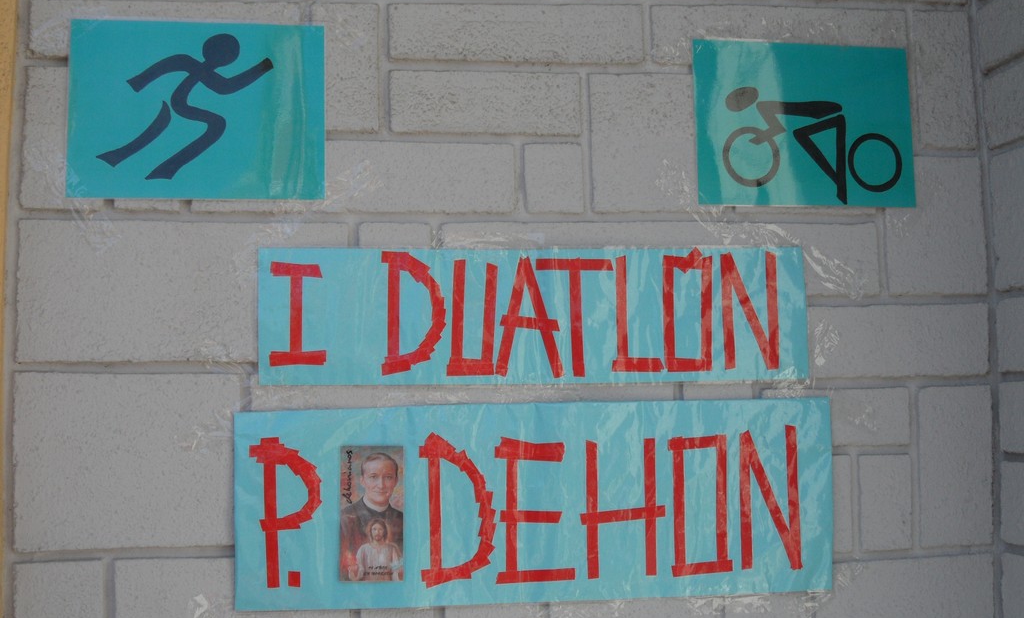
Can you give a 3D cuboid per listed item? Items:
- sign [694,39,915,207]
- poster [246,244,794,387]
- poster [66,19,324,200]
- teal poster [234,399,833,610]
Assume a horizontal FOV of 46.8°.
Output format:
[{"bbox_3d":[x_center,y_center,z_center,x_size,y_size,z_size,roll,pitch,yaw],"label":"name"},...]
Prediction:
[{"bbox_3d":[0.518,-0.326,2.089,0.395,0.292,0.008,0,-5,-7],"label":"sign"},{"bbox_3d":[0.048,0.009,2.005,0.935,0.229,0.008,0,-5,-7],"label":"poster"},{"bbox_3d":[-0.521,-0.330,1.965,0.416,0.298,0.008,0,-5,-7],"label":"poster"},{"bbox_3d":[0.051,0.324,1.980,1.010,0.324,0.008,-1,-5,-7],"label":"teal poster"}]

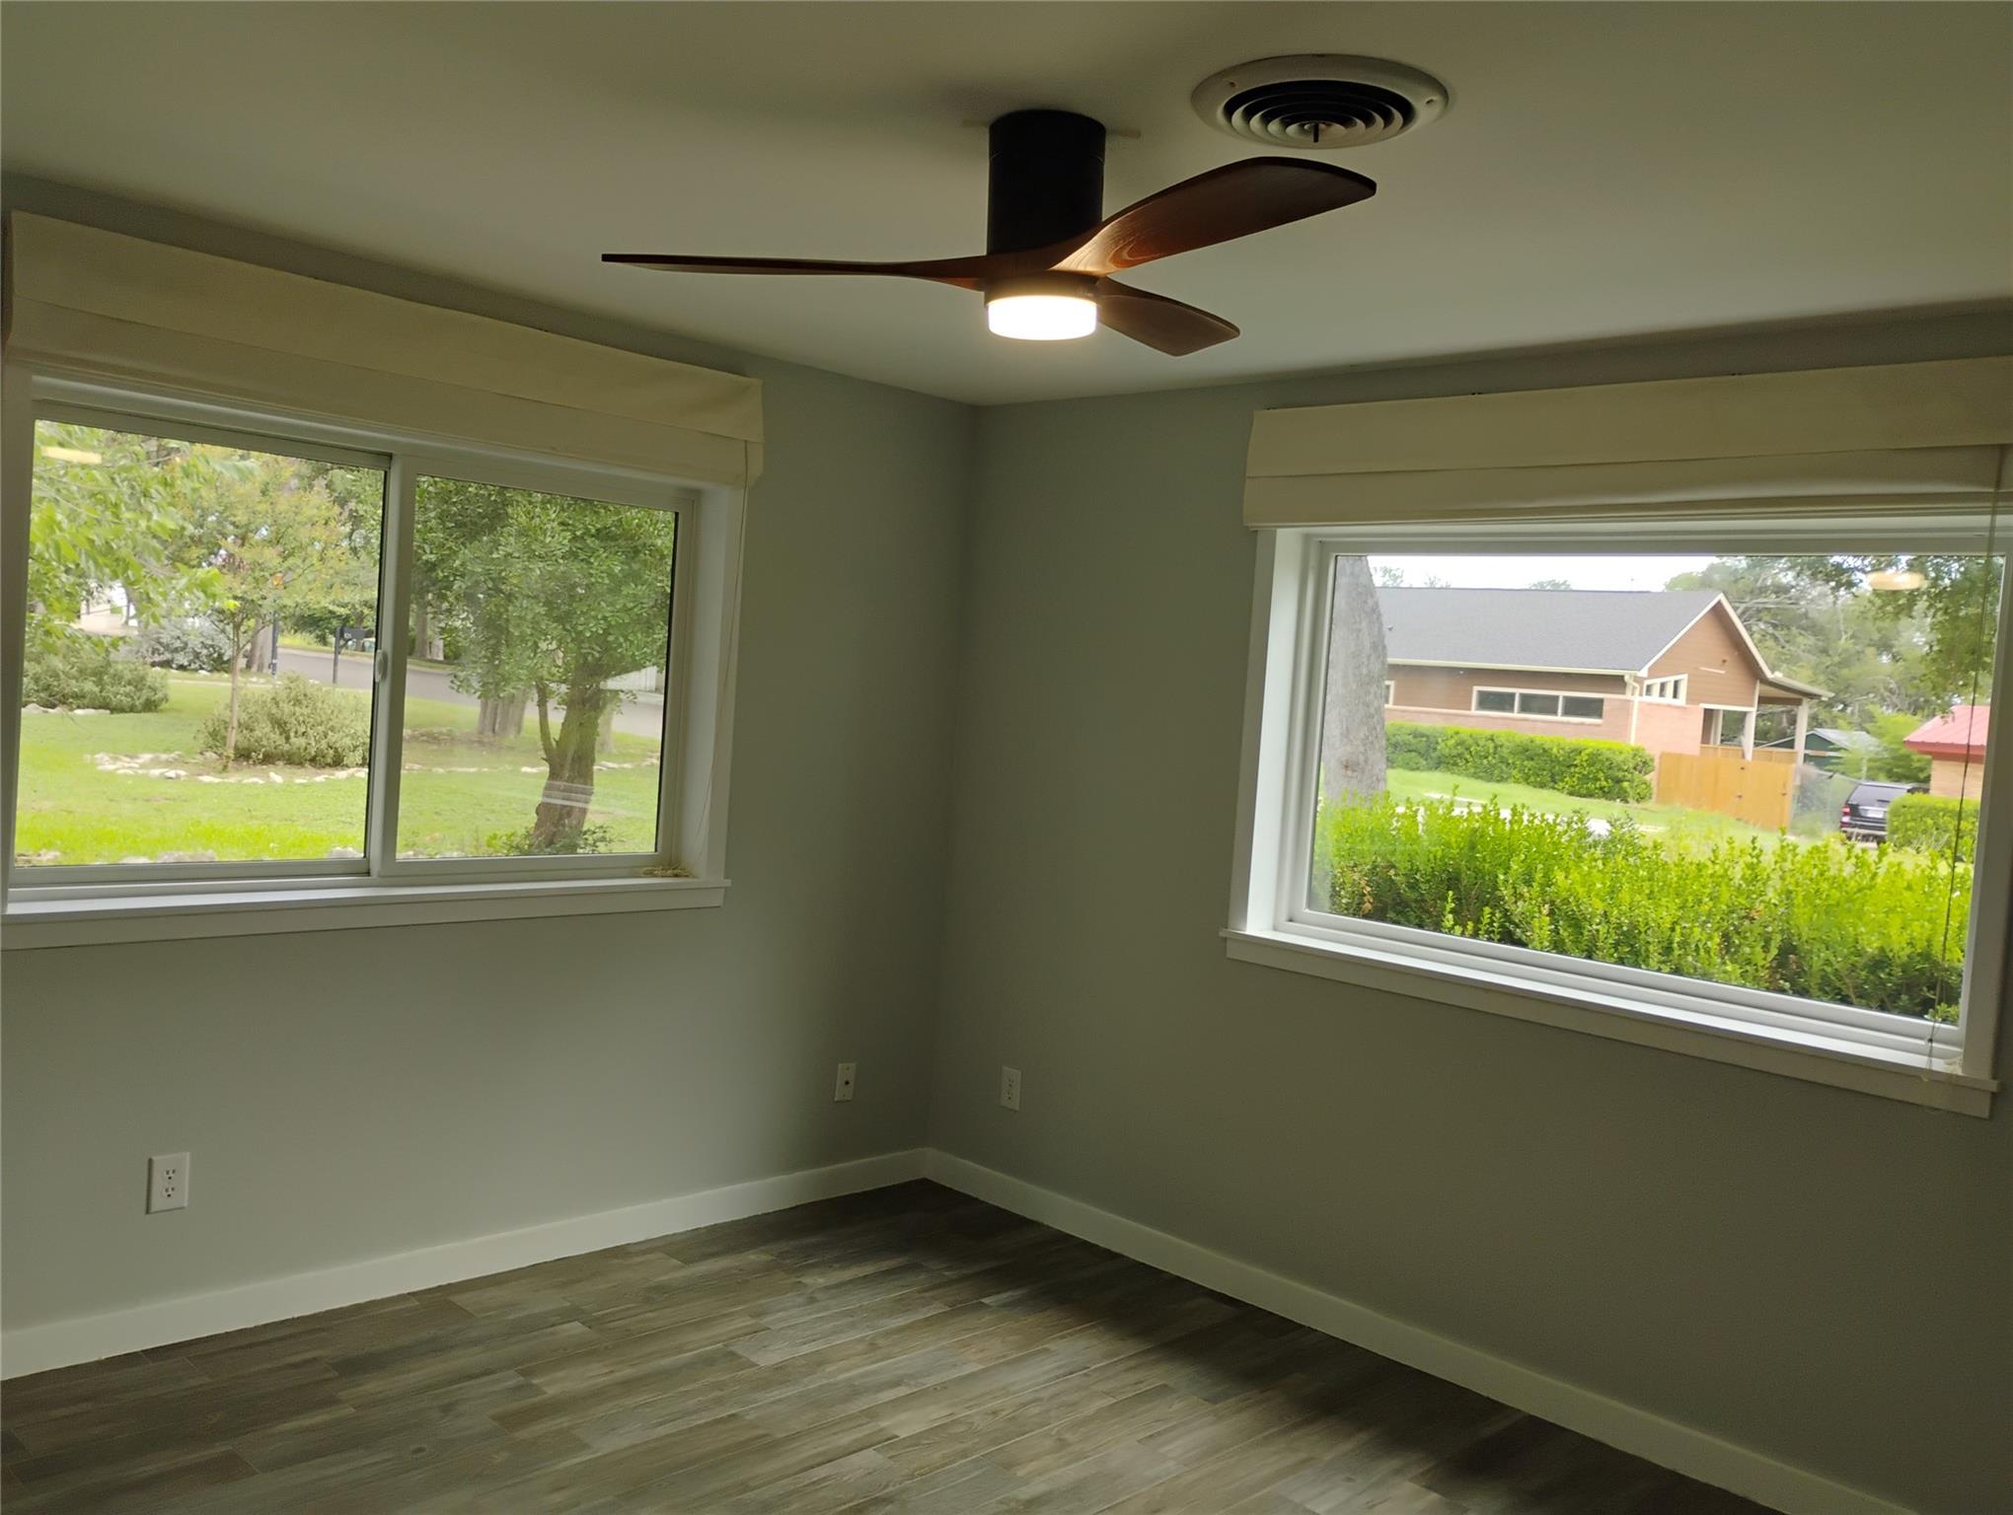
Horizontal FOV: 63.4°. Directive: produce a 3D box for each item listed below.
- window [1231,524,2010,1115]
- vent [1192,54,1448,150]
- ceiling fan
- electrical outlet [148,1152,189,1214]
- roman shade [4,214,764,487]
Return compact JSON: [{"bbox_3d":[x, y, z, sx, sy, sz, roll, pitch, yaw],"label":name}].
[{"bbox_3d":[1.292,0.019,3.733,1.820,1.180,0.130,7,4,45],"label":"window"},{"bbox_3d":[0.438,-0.915,2.328,0.360,0.040,0.360,4,3,0],"label":"vent"},{"bbox_3d":[0.002,-0.820,2.522,1.170,0.310,1.200,4,3,0],"label":"ceiling fan"},{"bbox_3d":[-1.821,0.930,3.552,0.010,0.122,0.078,7,4,45],"label":"electrical outlet"},{"bbox_3d":[-1.315,-0.898,3.807,0.073,0.280,1.793,7,4,45],"label":"roman shade"}]

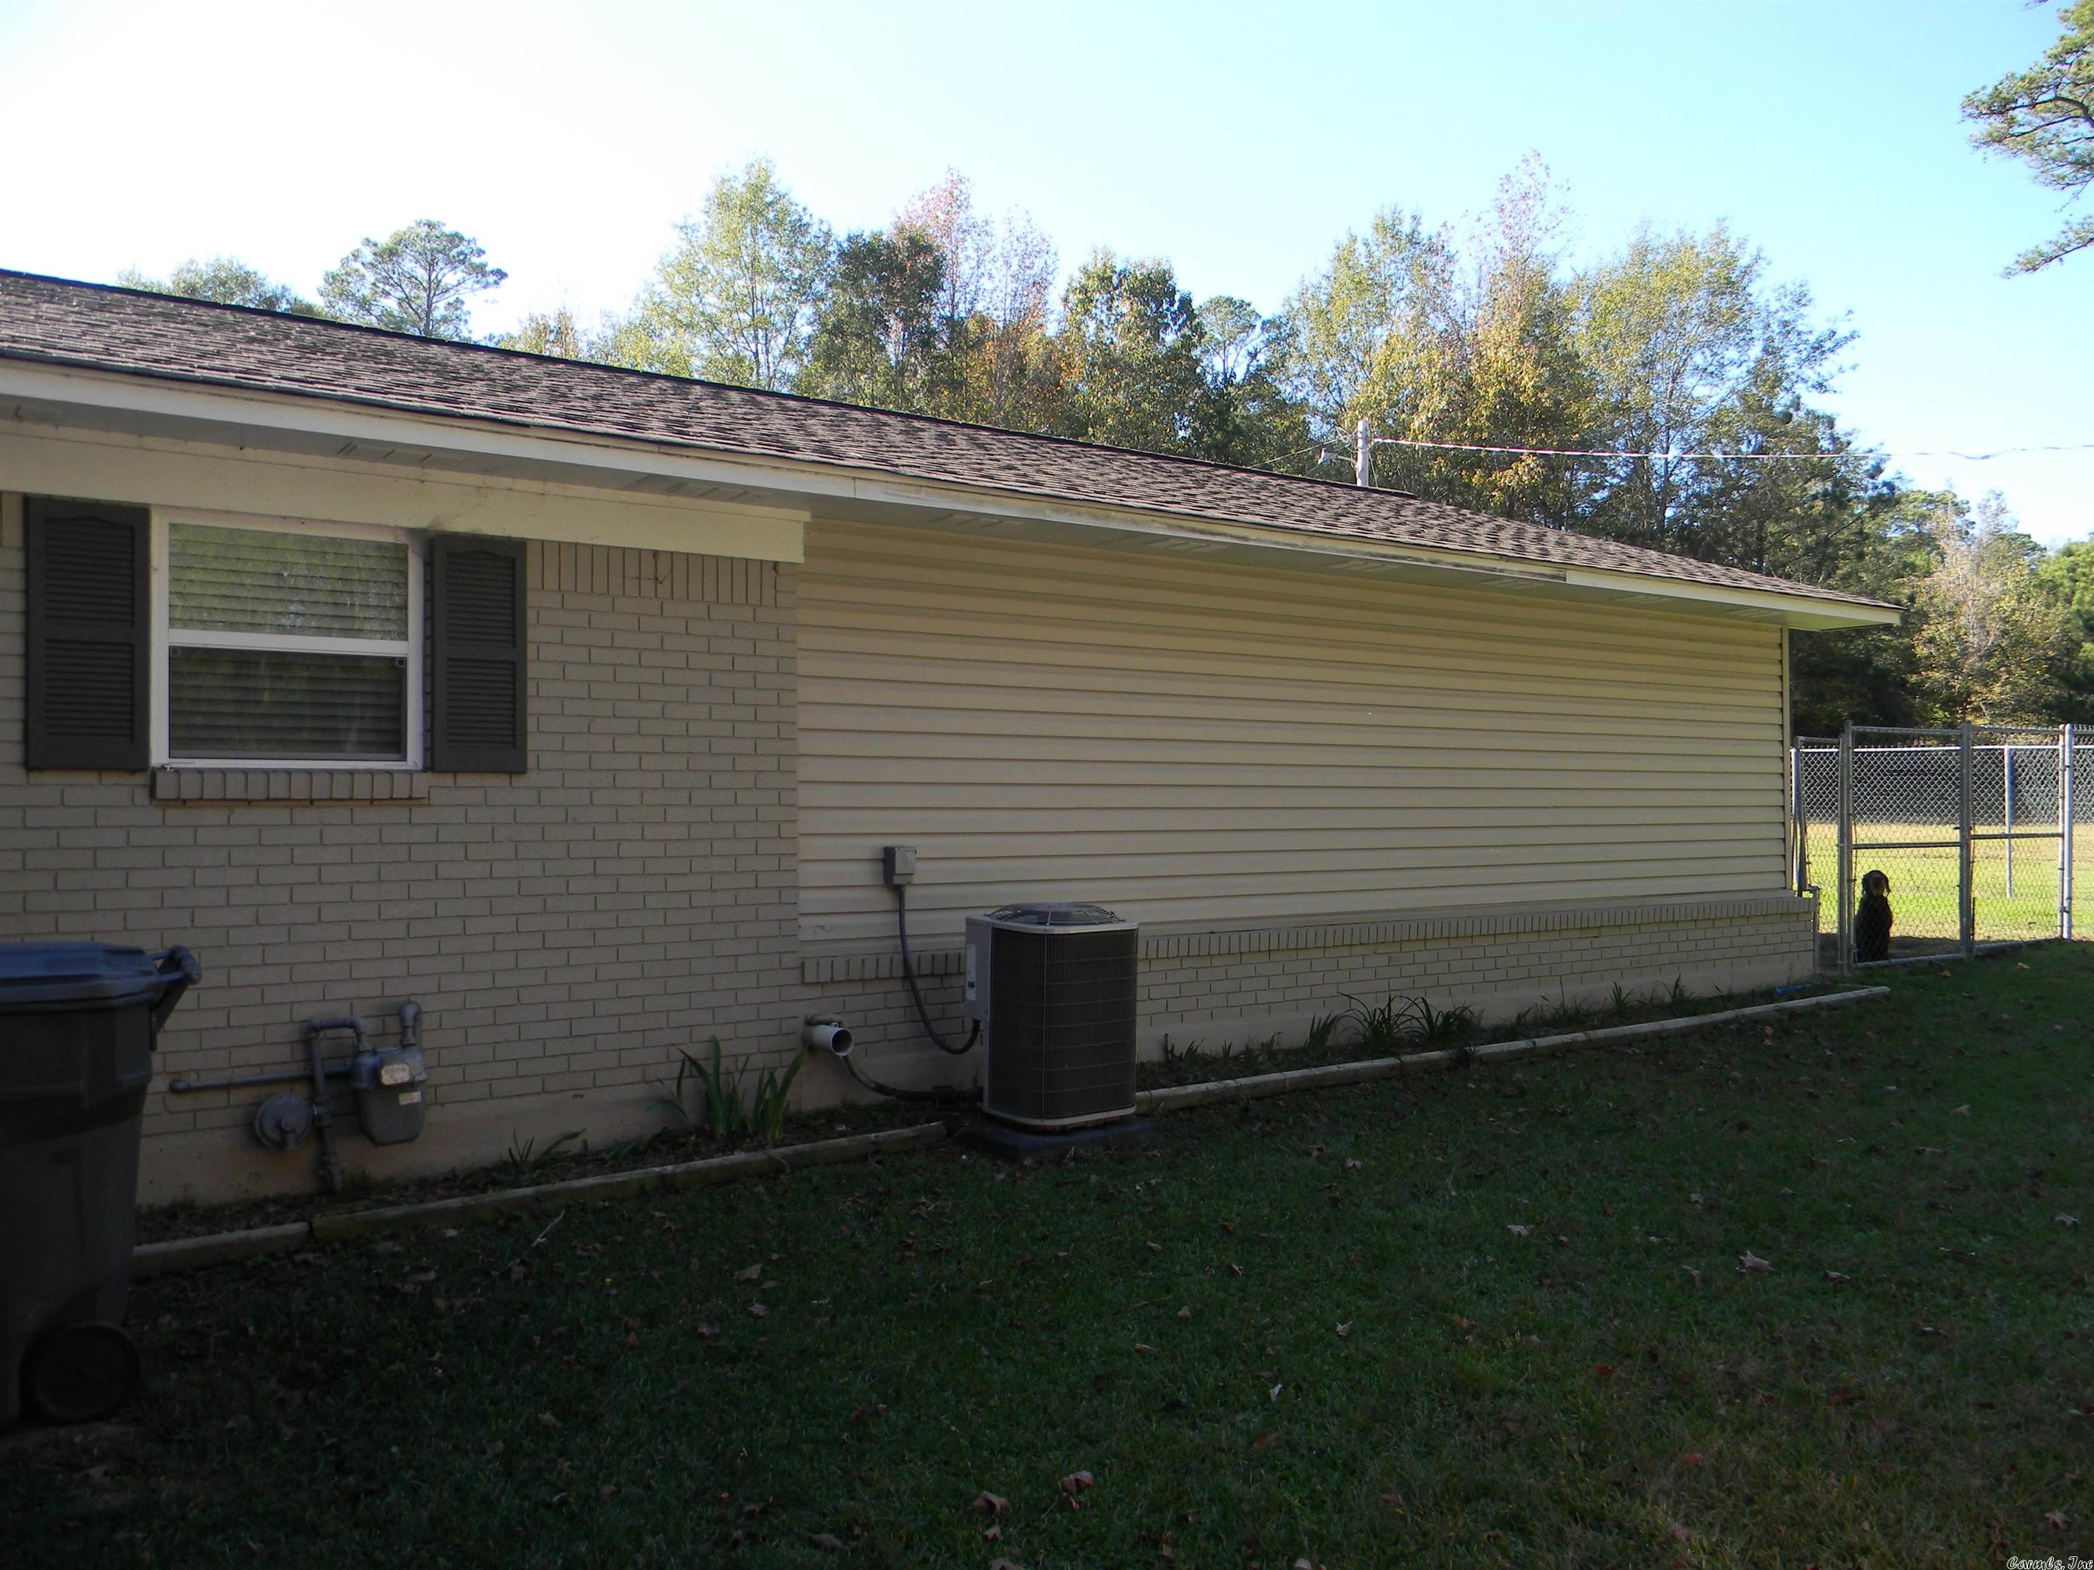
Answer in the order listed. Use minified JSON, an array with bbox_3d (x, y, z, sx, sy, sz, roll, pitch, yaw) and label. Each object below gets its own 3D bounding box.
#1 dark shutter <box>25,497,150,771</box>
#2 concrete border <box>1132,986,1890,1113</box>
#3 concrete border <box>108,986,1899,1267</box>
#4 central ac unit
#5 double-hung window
[{"bbox_3d":[-3.170,-0.489,5.601,0.360,0.885,0.035,0,-1,-36],"label":"dark shutter"},{"bbox_3d":[2.949,1.429,9.527,6.750,0.080,0.105,0,0,-36],"label":"concrete border"},{"bbox_3d":[1.366,1.442,8.362,10.680,0.080,0.105,-1,0,-36],"label":"concrete border"},{"bbox_3d":[0.032,0.953,7.200,0.560,0.865,0.560,0,-1,-42],"label":"central ac unit"},{"bbox_3d":[-2.686,-0.496,6.038,0.895,0.885,0.080,0,-1,-36],"label":"double-hung window"}]

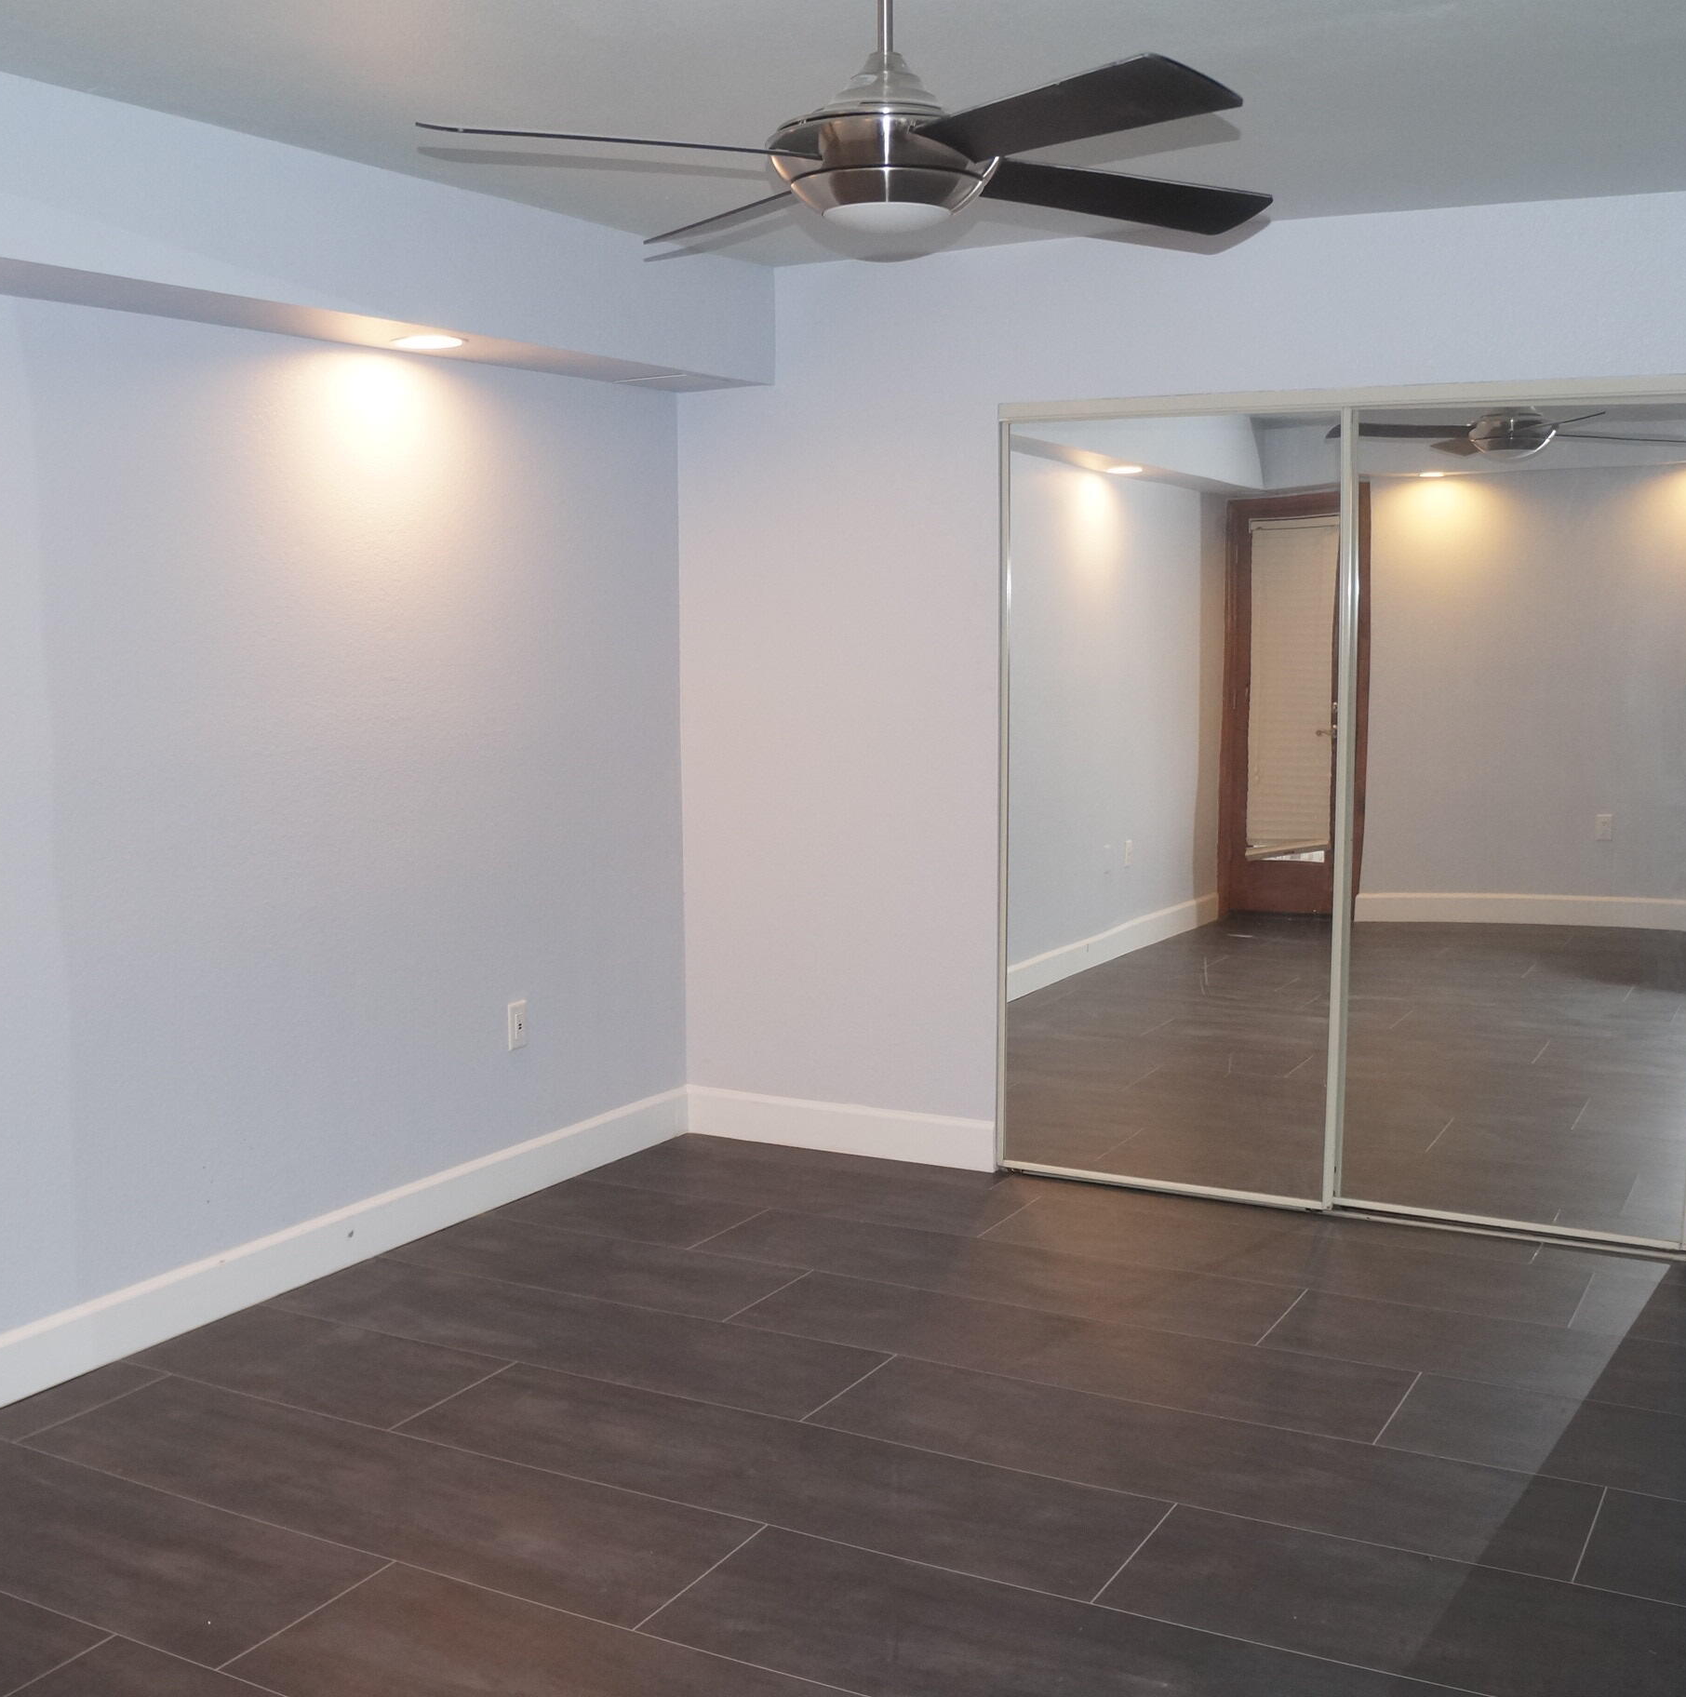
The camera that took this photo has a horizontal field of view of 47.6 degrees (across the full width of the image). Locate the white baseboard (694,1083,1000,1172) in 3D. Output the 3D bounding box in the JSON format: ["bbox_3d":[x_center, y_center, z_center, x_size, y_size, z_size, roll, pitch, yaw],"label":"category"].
[{"bbox_3d":[-0.018,0.789,5.413,0.991,0.146,0.018,3,8,29],"label":"white baseboard"}]

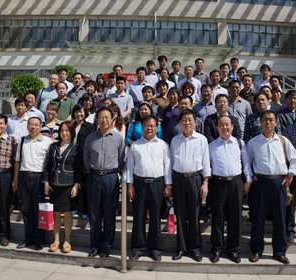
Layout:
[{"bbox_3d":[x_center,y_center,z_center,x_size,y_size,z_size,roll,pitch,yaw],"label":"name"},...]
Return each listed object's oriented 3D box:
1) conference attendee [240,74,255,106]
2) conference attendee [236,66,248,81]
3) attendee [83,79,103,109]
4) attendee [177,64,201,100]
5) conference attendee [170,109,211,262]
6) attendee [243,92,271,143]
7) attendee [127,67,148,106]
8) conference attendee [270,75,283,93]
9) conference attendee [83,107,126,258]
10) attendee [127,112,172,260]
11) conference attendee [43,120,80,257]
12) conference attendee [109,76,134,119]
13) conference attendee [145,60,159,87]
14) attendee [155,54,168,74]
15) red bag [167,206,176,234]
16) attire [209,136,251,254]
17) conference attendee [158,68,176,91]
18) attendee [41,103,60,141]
[{"bbox_3d":[1.876,-0.373,5.910,0.480,1.710,0.290,0,-1,11],"label":"conference attendee"},{"bbox_3d":[2.078,-0.749,6.936,0.470,1.710,0.280,0,-1,9],"label":"conference attendee"},{"bbox_3d":[-1.064,-0.284,5.986,0.450,1.660,0.280,1,-1,-6],"label":"attendee"},{"bbox_3d":[0.920,-0.762,7.000,0.500,1.740,0.300,0,0,6],"label":"attendee"},{"bbox_3d":[0.507,0.515,3.760,0.490,1.740,0.310,0,0,5],"label":"conference attendee"},{"bbox_3d":[1.557,0.221,4.365,0.490,1.750,0.290,0,-1,9],"label":"attendee"},{"bbox_3d":[-0.145,-0.723,6.900,0.490,1.730,0.290,1,0,-2],"label":"attendee"},{"bbox_3d":[2.380,-0.343,5.835,0.470,1.710,0.280,0,-1,11],"label":"conference attendee"},{"bbox_3d":[-0.518,0.481,3.745,0.510,1.750,0.310,0,-1,0],"label":"conference attendee"},{"bbox_3d":[0.023,0.540,3.706,0.520,1.670,0.310,0,-1,0],"label":"attendee"},{"bbox_3d":[-1.090,0.581,3.970,0.480,1.610,0.300,0,0,-5],"label":"conference attendee"},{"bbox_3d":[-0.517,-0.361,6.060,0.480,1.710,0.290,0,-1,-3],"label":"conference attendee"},{"bbox_3d":[0.102,-1.192,8.200,0.480,1.730,0.290,1,0,0],"label":"conference attendee"},{"bbox_3d":[0.385,-1.315,8.200,0.470,1.770,0.290,0,0,0],"label":"attendee"},{"bbox_3d":[0.283,0.965,3.800,0.090,0.320,0.220,0,0,13],"label":"red bag"},{"bbox_3d":[0.948,0.646,3.665,0.500,1.374,0.280,0,-1,11],"label":"attire"},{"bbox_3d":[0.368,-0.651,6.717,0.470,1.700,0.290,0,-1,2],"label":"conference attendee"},{"bbox_3d":[-1.526,0.203,5.000,0.440,1.580,0.280,1,0,-6],"label":"attendee"}]

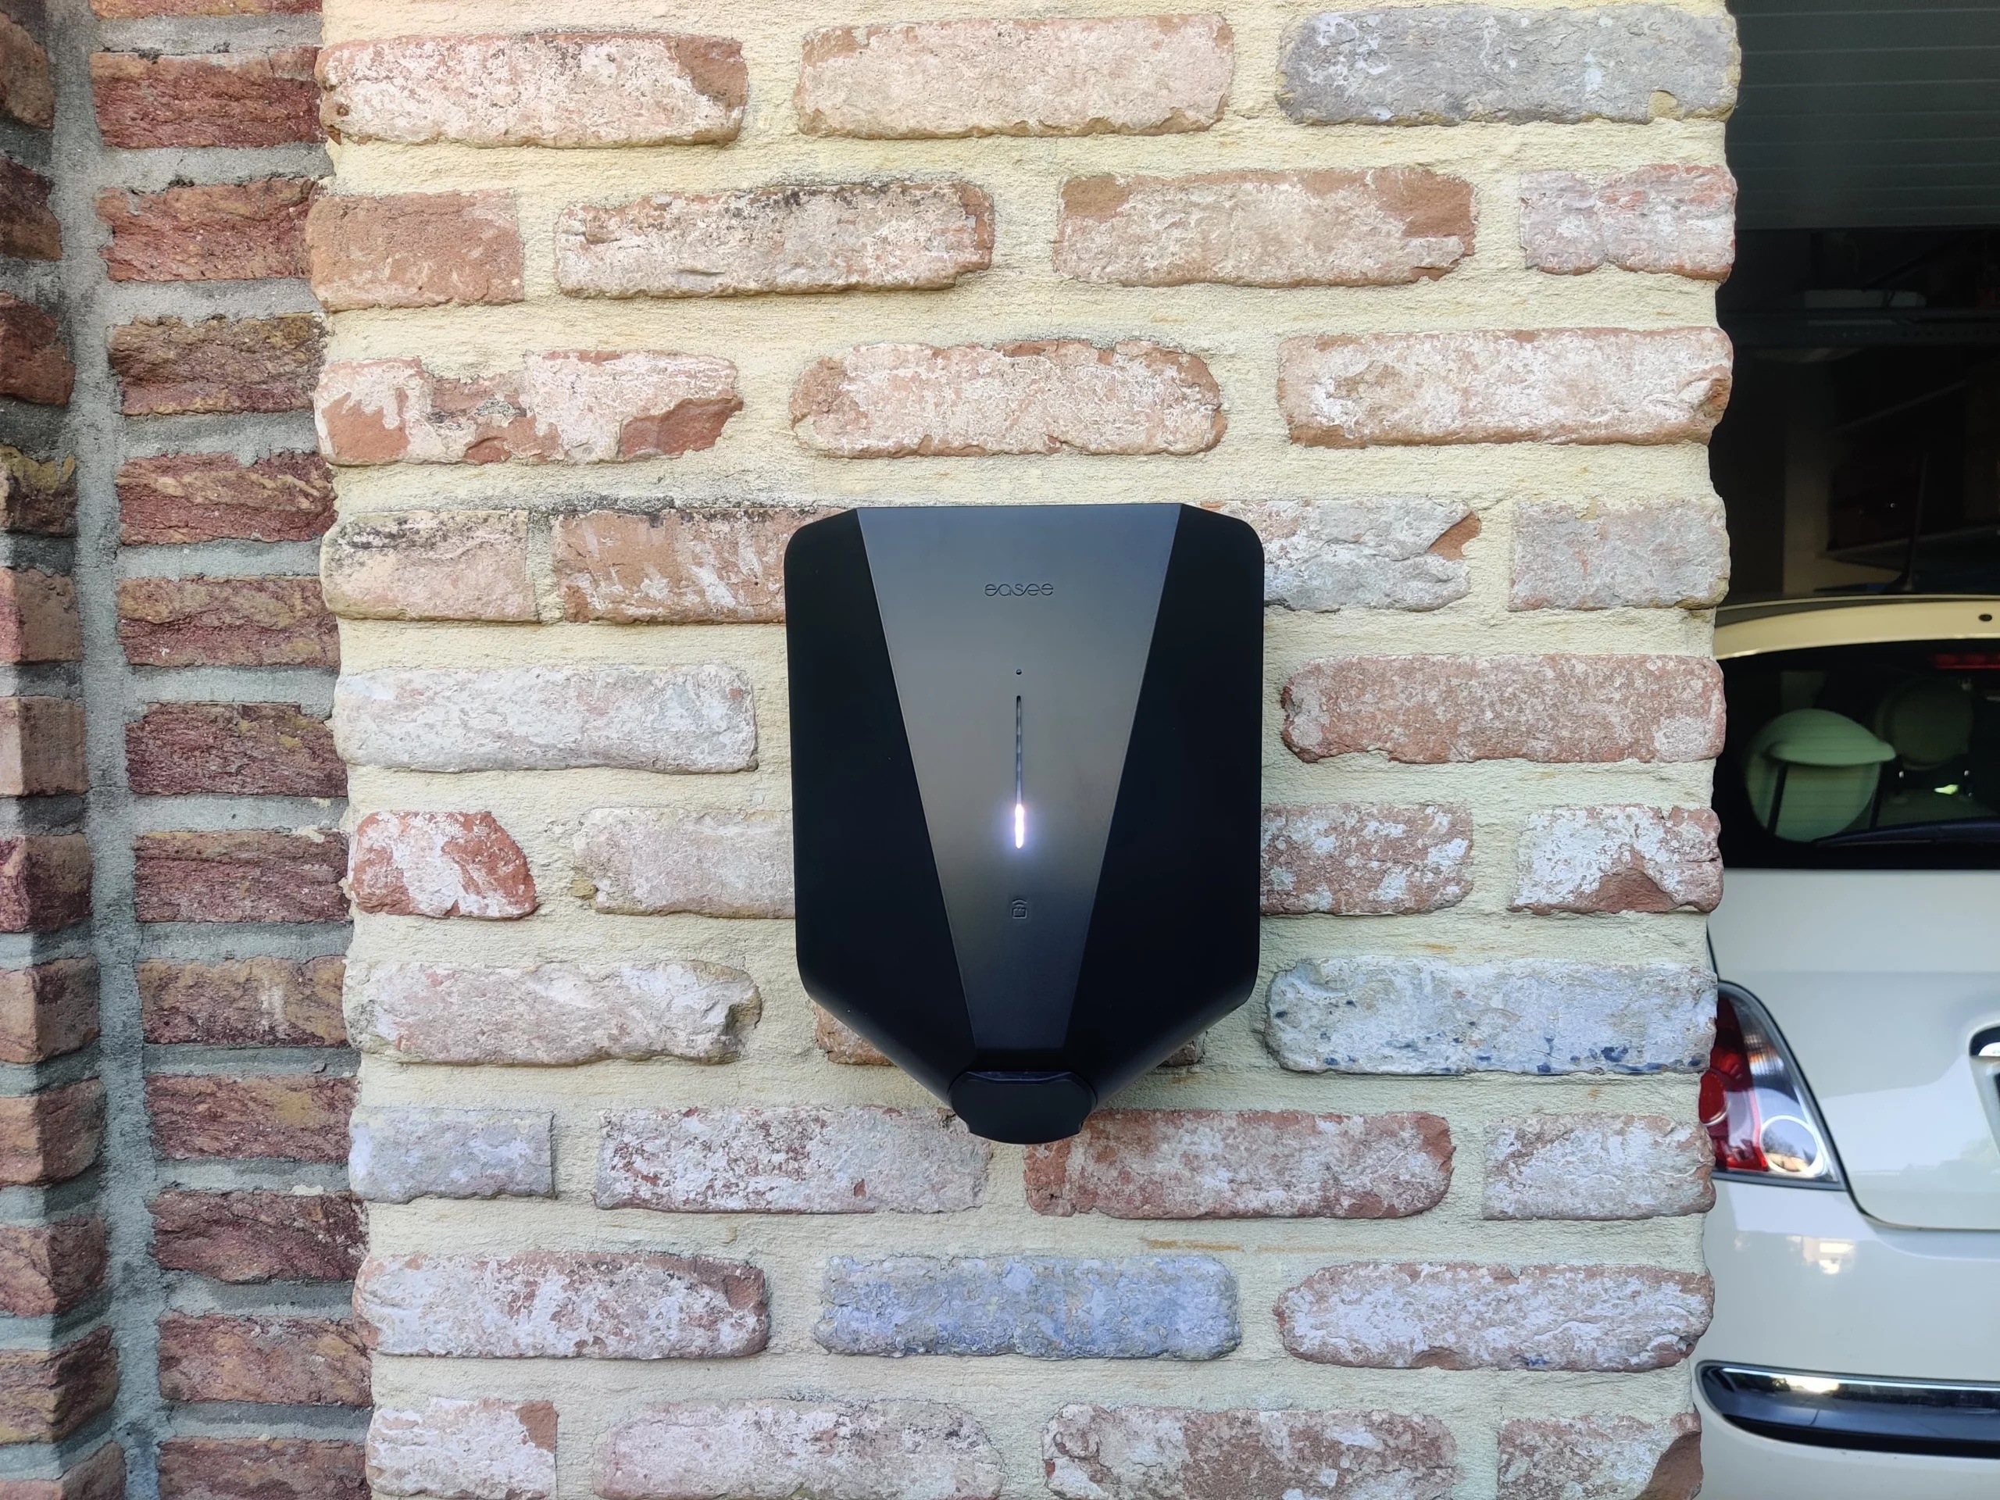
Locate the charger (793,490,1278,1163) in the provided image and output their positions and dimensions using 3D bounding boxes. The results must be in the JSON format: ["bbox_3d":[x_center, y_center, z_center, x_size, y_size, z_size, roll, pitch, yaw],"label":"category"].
[{"bbox_3d":[0.010,0.029,0.632,0.193,0.256,0.106,0,4,3],"label":"charger"}]

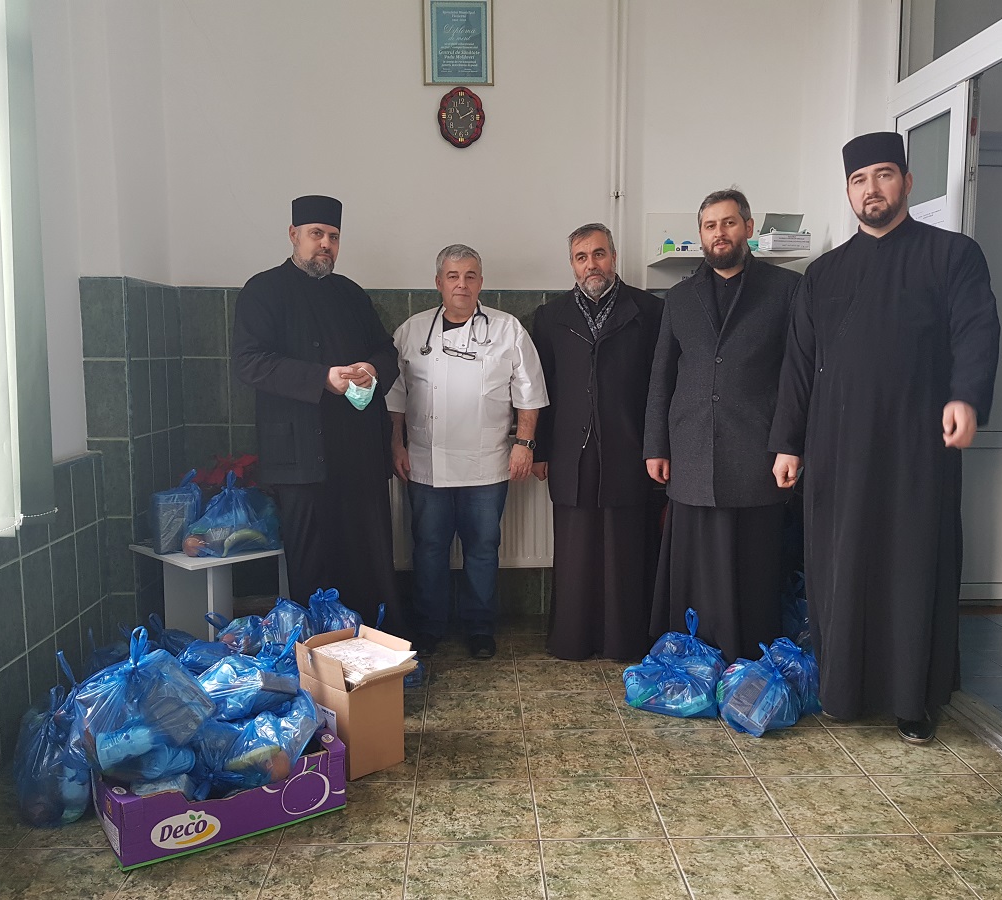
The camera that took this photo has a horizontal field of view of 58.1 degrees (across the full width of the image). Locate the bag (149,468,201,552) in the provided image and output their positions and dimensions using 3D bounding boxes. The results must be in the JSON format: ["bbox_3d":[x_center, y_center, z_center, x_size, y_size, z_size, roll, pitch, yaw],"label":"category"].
[{"bbox_3d":[-1.199,0.222,3.314,0.170,0.310,0.160,-4,7,-28],"label":"bag"}]

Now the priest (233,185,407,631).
[{"bbox_3d":[-0.739,-0.070,3.636,0.600,1.870,0.460,-4,8,-29],"label":"priest"}]

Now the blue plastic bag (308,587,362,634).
[{"bbox_3d":[-0.605,0.703,3.305,0.250,0.360,0.240,0,7,0],"label":"blue plastic bag"}]

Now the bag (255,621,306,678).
[{"bbox_3d":[-0.700,0.745,2.947,0.250,0.360,0.230,0,7,0],"label":"bag"}]

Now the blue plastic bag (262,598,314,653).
[{"bbox_3d":[-0.745,0.716,3.196,0.250,0.360,0.240,0,7,0],"label":"blue plastic bag"}]

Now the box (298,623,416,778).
[{"bbox_3d":[-0.457,0.786,2.801,0.265,0.360,0.215,6,9,44],"label":"box"}]

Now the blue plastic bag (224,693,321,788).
[{"bbox_3d":[-0.655,0.824,2.563,0.260,0.230,0.230,-3,7,-22],"label":"blue plastic bag"}]

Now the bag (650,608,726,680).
[{"bbox_3d":[0.693,0.757,3.330,0.270,0.300,0.240,0,7,-2],"label":"bag"}]

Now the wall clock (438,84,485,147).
[{"bbox_3d":[-0.172,-1.443,3.913,0.205,0.260,0.040,-1,7,-4],"label":"wall clock"}]

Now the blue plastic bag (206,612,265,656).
[{"bbox_3d":[-0.900,0.742,3.139,0.250,0.320,0.240,0,7,0],"label":"blue plastic bag"}]

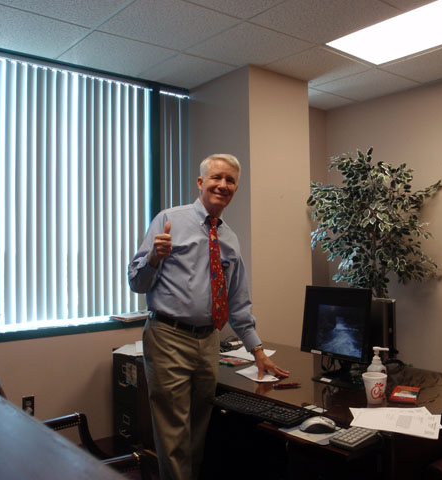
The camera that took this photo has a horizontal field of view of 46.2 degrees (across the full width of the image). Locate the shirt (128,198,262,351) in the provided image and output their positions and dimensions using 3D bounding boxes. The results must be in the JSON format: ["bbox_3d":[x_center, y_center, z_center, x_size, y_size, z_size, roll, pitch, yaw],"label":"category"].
[{"bbox_3d":[-0.090,0.165,2.190,0.580,0.660,0.340,0,0,-33],"label":"shirt"}]

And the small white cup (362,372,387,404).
[{"bbox_3d":[0.589,0.567,1.978,0.096,0.108,0.096,0,0,0],"label":"small white cup"}]

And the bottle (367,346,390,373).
[{"bbox_3d":[0.642,0.530,2.109,0.088,0.183,0.072,0,0,22],"label":"bottle"}]

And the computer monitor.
[{"bbox_3d":[0.515,0.419,2.318,0.200,0.407,0.370,0,0,-39],"label":"computer monitor"}]

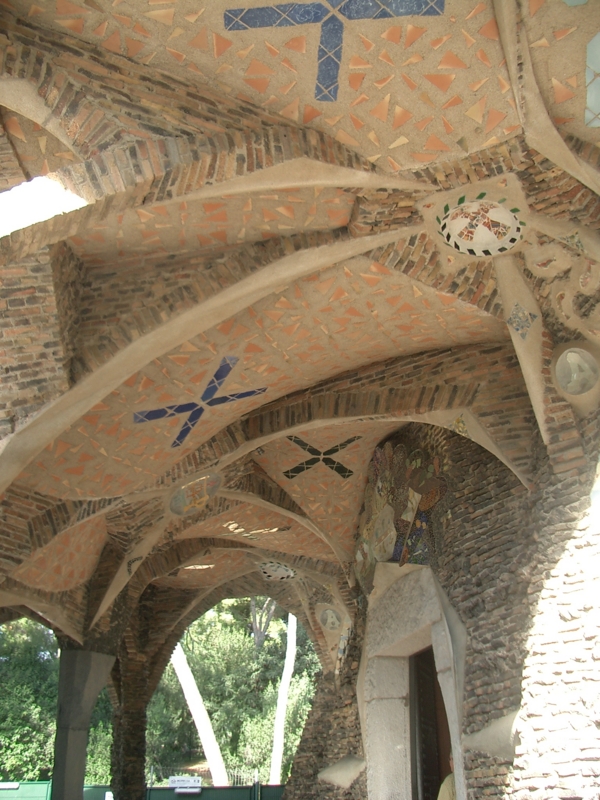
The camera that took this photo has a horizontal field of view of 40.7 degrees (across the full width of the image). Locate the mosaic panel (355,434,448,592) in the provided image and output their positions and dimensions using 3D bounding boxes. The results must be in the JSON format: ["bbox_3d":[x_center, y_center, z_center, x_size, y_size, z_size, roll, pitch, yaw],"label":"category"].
[{"bbox_3d":[0.922,1.043,7.500,0.220,1.270,1.450,14,-30,-27],"label":"mosaic panel"}]

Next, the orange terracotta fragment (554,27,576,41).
[{"bbox_3d":[1.280,-1.767,3.900,0.120,0.020,0.055,-19,-39,25],"label":"orange terracotta fragment"}]

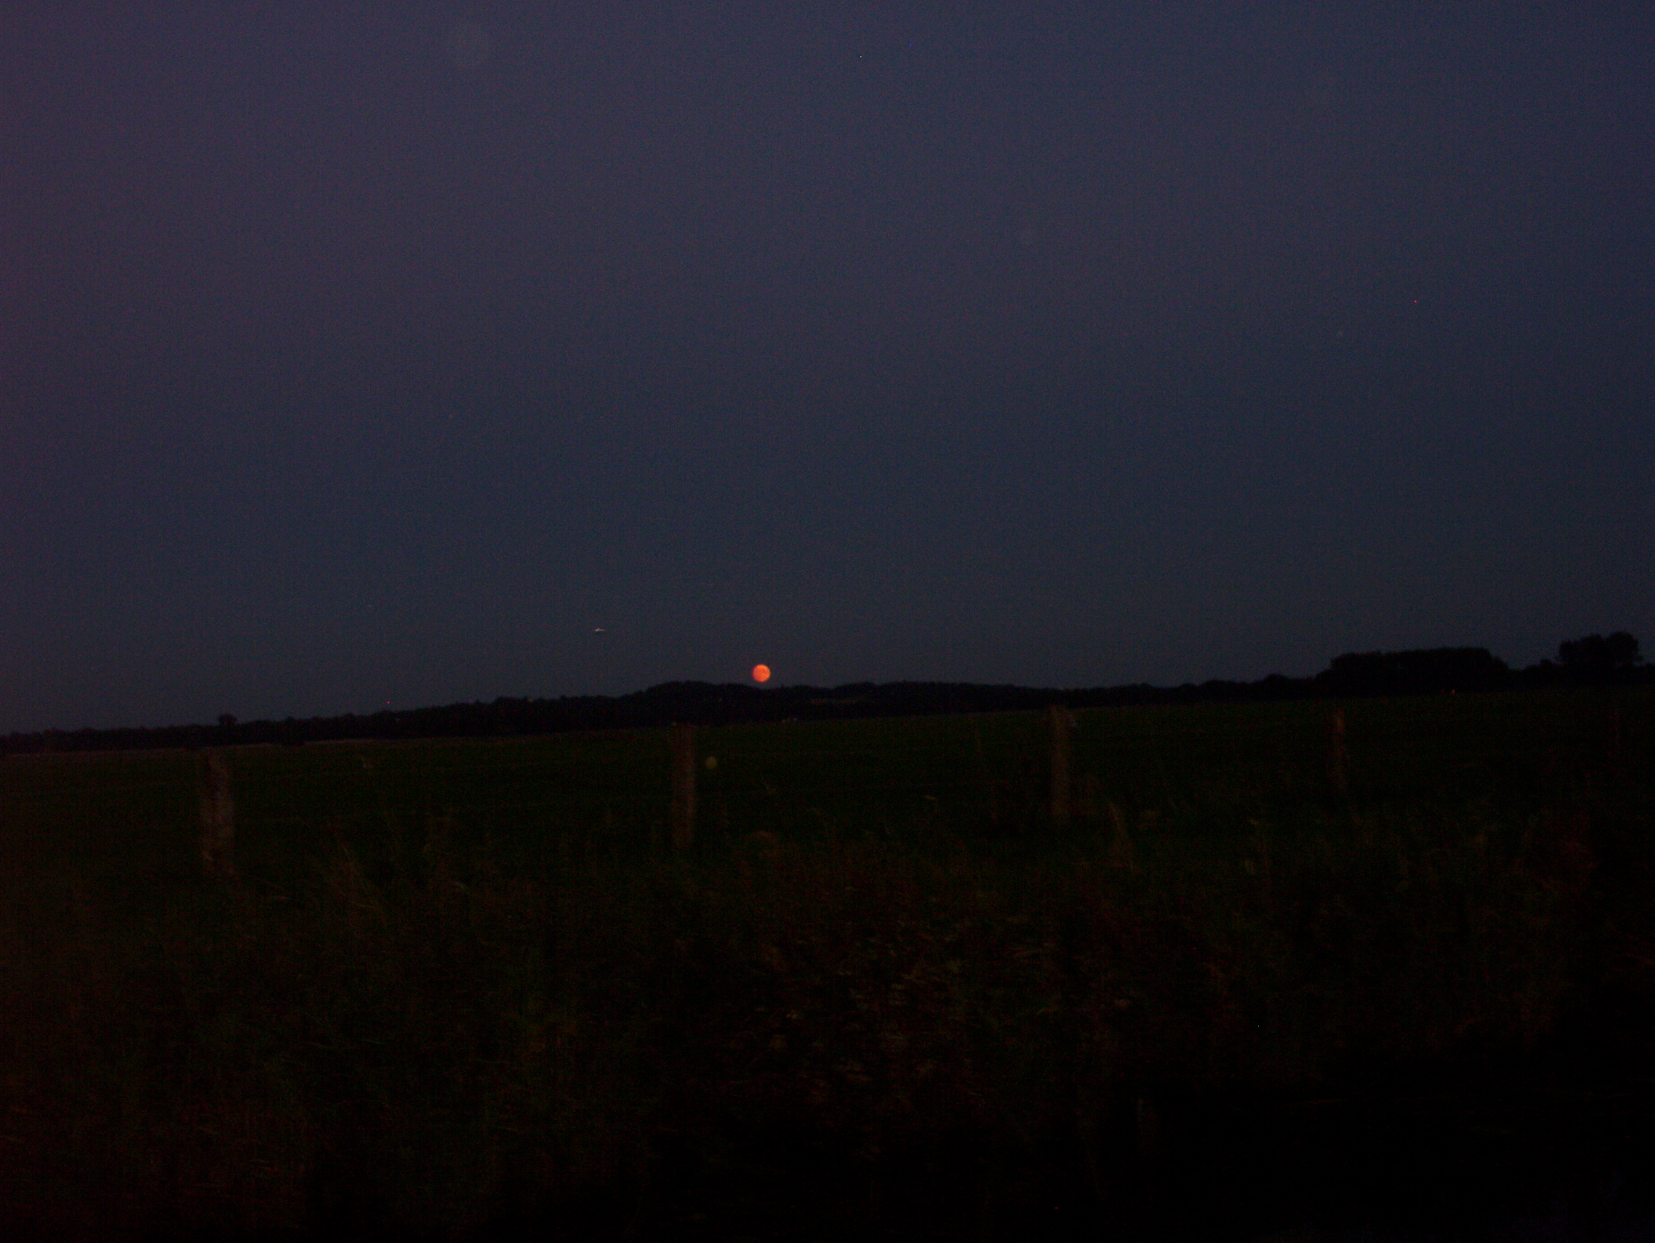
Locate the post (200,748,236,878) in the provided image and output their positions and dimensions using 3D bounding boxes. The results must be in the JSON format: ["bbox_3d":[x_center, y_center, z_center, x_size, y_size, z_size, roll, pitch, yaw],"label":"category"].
[{"bbox_3d":[-5.136,1.618,14.600,0.281,1.101,0.272,-1,-3,-23],"label":"post"}]

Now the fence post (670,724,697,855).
[{"bbox_3d":[-1.347,1.558,16.206,0.226,1.185,0.219,-1,-3,-23],"label":"fence post"}]

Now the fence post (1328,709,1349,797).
[{"bbox_3d":[5.617,1.444,19.053,0.180,1.006,0.174,-1,-3,-23],"label":"fence post"}]

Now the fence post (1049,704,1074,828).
[{"bbox_3d":[2.382,1.472,17.666,0.193,1.265,0.187,-1,-3,-23],"label":"fence post"}]

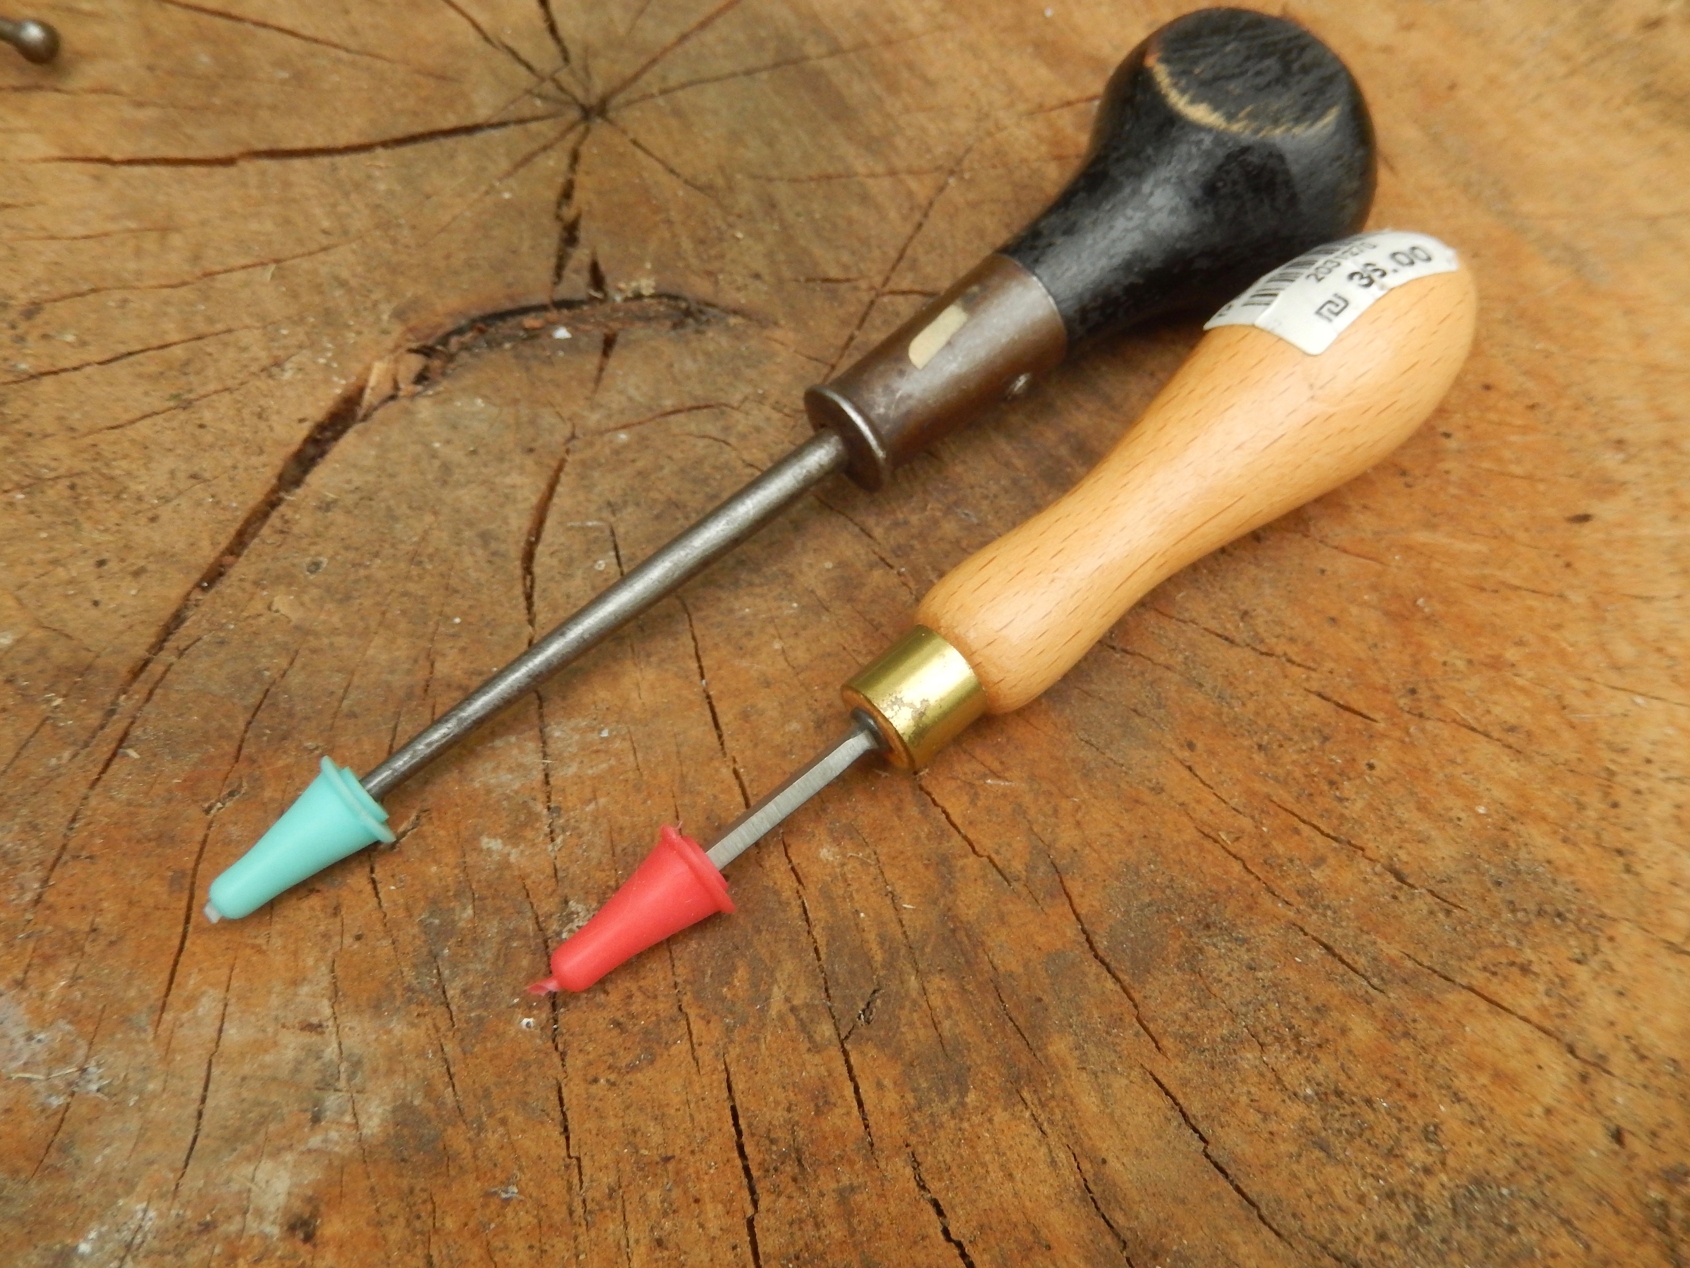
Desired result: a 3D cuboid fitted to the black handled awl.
[{"bbox_3d":[0.002,-0.029,0.203,0.214,0.038,0.043,-38,66,-18],"label":"black handled awl"}]

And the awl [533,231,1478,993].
[{"bbox_3d":[0.028,-0.006,0.190,0.170,0.031,0.031,-38,66,-15],"label":"awl"}]

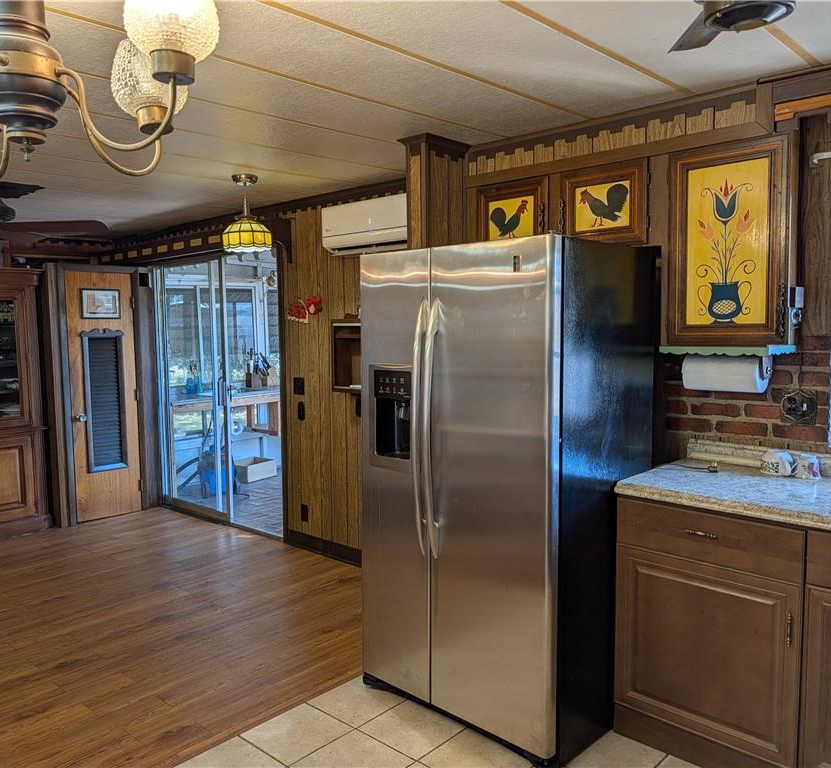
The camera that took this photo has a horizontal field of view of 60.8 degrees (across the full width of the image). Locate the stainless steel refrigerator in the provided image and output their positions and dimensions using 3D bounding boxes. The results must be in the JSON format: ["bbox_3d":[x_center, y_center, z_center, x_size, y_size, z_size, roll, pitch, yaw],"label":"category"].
[{"bbox_3d":[0.334,0.366,2.808,0.915,1.770,0.770,4,6,42],"label":"stainless steel refrigerator"}]

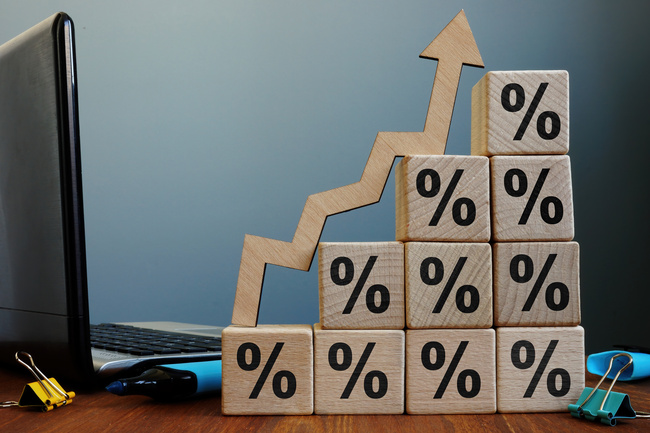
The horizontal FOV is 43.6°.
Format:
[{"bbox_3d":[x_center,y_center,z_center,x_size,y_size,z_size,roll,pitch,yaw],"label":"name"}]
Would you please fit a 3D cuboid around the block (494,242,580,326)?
[{"bbox_3d":[0.108,0.035,0.435,0.044,0.043,0.044,0,-2,-1],"label":"block"}]

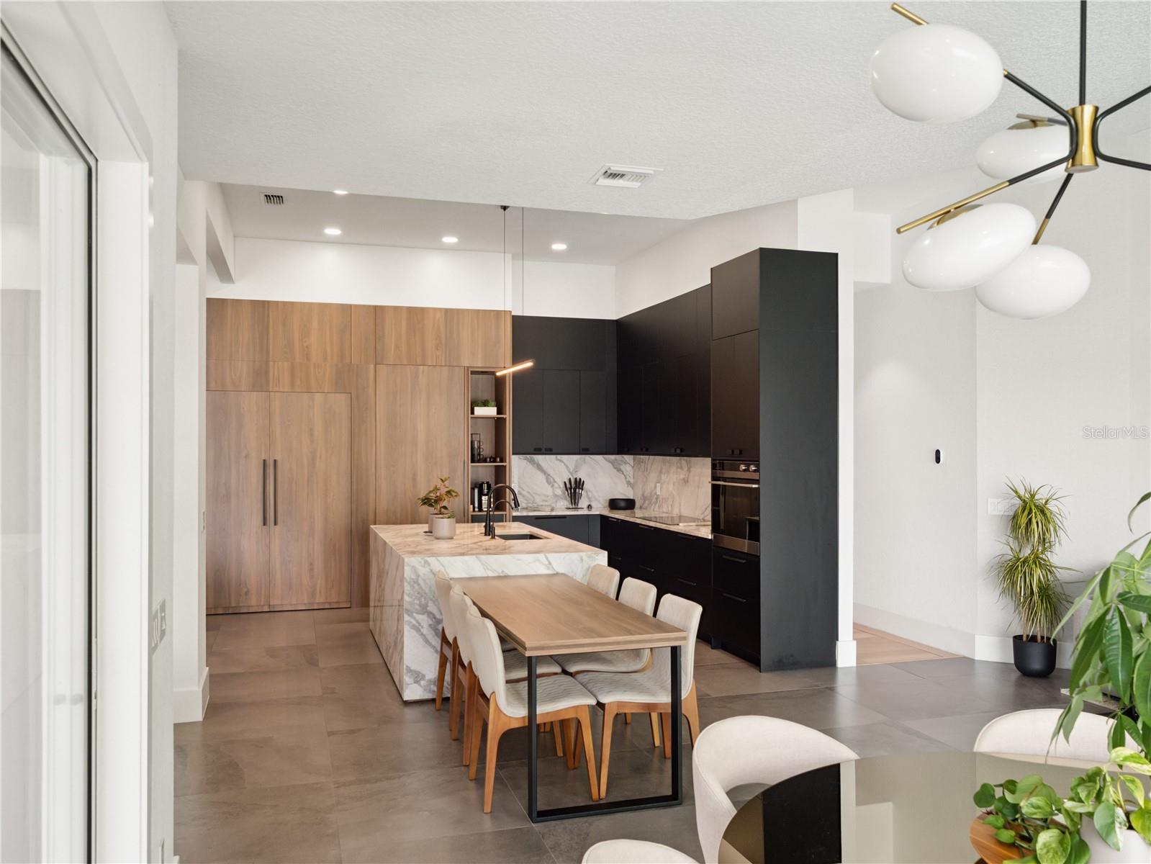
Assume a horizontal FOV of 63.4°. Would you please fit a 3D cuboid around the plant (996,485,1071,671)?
[{"bbox_3d":[3.273,1.028,6.664,0.490,1.382,0.470,0,-1,-17],"label":"plant"}]

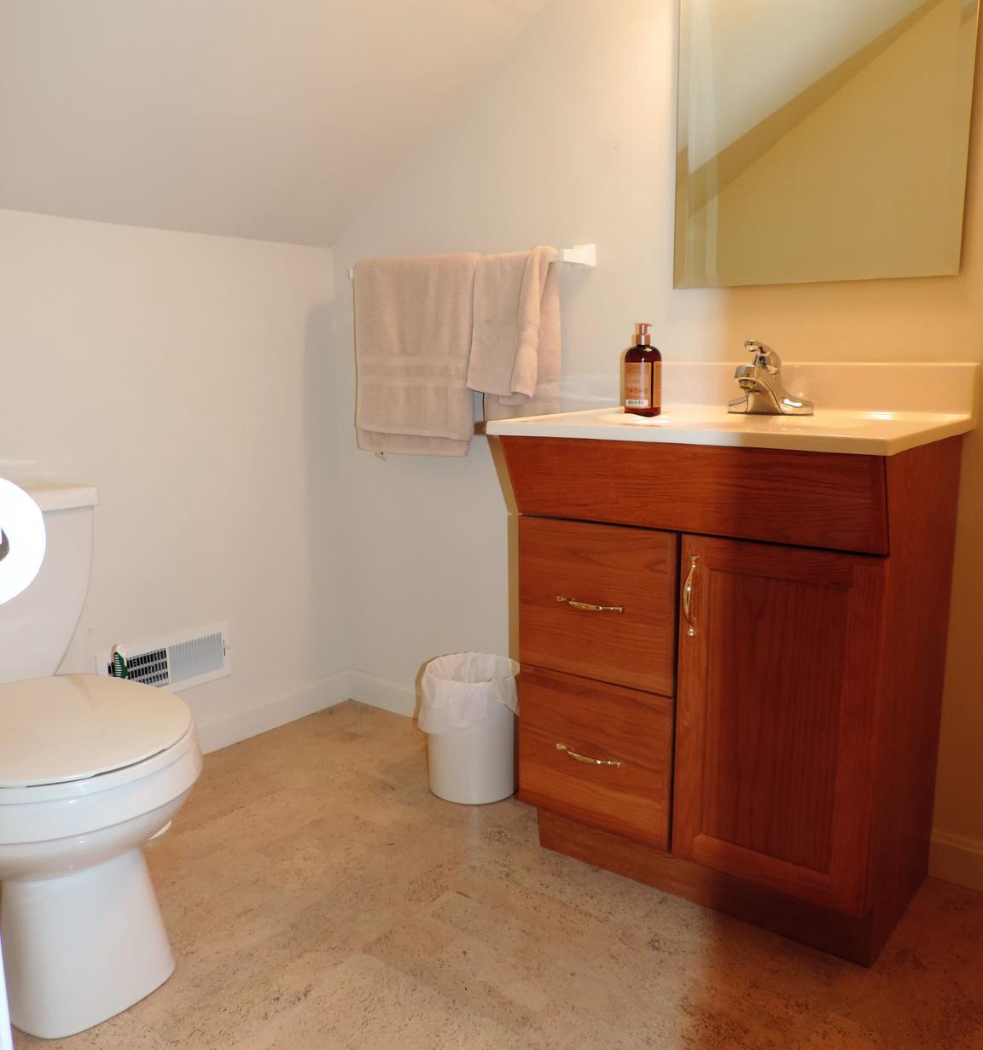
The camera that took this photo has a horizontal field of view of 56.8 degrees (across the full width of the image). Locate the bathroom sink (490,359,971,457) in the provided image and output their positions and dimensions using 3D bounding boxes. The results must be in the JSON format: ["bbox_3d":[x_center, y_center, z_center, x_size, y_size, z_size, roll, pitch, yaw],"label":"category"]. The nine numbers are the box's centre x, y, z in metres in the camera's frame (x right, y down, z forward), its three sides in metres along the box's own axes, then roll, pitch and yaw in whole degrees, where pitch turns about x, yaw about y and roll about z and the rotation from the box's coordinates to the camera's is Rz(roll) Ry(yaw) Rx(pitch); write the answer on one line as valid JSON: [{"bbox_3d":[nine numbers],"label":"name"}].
[{"bbox_3d":[0.397,-0.206,1.502,0.635,0.110,0.504,7,13,38],"label":"bathroom sink"}]

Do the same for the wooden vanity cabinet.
[{"bbox_3d":[0.400,0.244,1.576,0.613,0.802,0.494,7,13,38],"label":"wooden vanity cabinet"}]

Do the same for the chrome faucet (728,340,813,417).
[{"bbox_3d":[0.480,-0.256,1.597,0.158,0.130,0.150,7,13,38],"label":"chrome faucet"}]

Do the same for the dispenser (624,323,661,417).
[{"bbox_3d":[0.278,-0.284,1.664,0.069,0.170,0.069,-1,10,0],"label":"dispenser"}]

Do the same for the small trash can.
[{"bbox_3d":[-0.041,0.444,1.999,0.200,0.271,0.200,-1,10,0],"label":"small trash can"}]

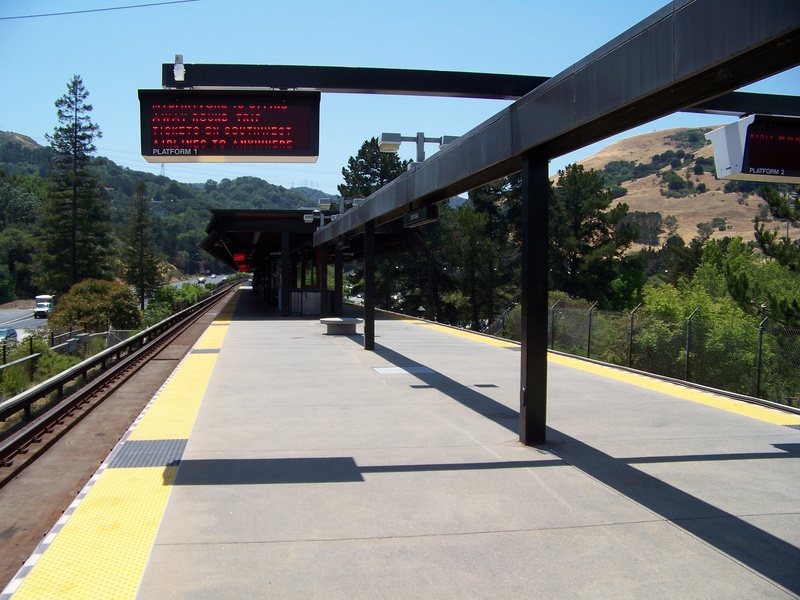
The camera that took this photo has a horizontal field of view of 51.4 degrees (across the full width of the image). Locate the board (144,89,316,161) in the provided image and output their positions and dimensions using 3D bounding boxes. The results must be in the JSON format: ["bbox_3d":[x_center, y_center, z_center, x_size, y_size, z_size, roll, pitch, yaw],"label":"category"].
[{"bbox_3d":[-1.580,-1.599,7.816,1.584,0.541,0.902,0,1,-11],"label":"board"}]

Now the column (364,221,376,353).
[{"bbox_3d":[-0.705,-0.341,19.253,0.205,3.000,0.205,0,1,-11],"label":"column"}]

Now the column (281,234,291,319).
[{"bbox_3d":[-4.828,-1.056,35.286,0.310,3.580,0.310,0,1,-11],"label":"column"}]

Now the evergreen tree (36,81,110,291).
[{"bbox_3d":[-28.244,-8.608,72.267,6.700,21.646,6.700,0,1,-11],"label":"evergreen tree"}]

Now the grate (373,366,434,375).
[{"bbox_3d":[0.038,1.272,14.944,0.950,0.030,0.980,0,1,-11],"label":"grate"}]

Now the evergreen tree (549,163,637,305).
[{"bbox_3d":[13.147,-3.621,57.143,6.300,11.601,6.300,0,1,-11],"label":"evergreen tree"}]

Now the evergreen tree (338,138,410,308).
[{"bbox_3d":[-2.827,-7.712,90.241,8.000,19.522,8.000,0,1,-11],"label":"evergreen tree"}]

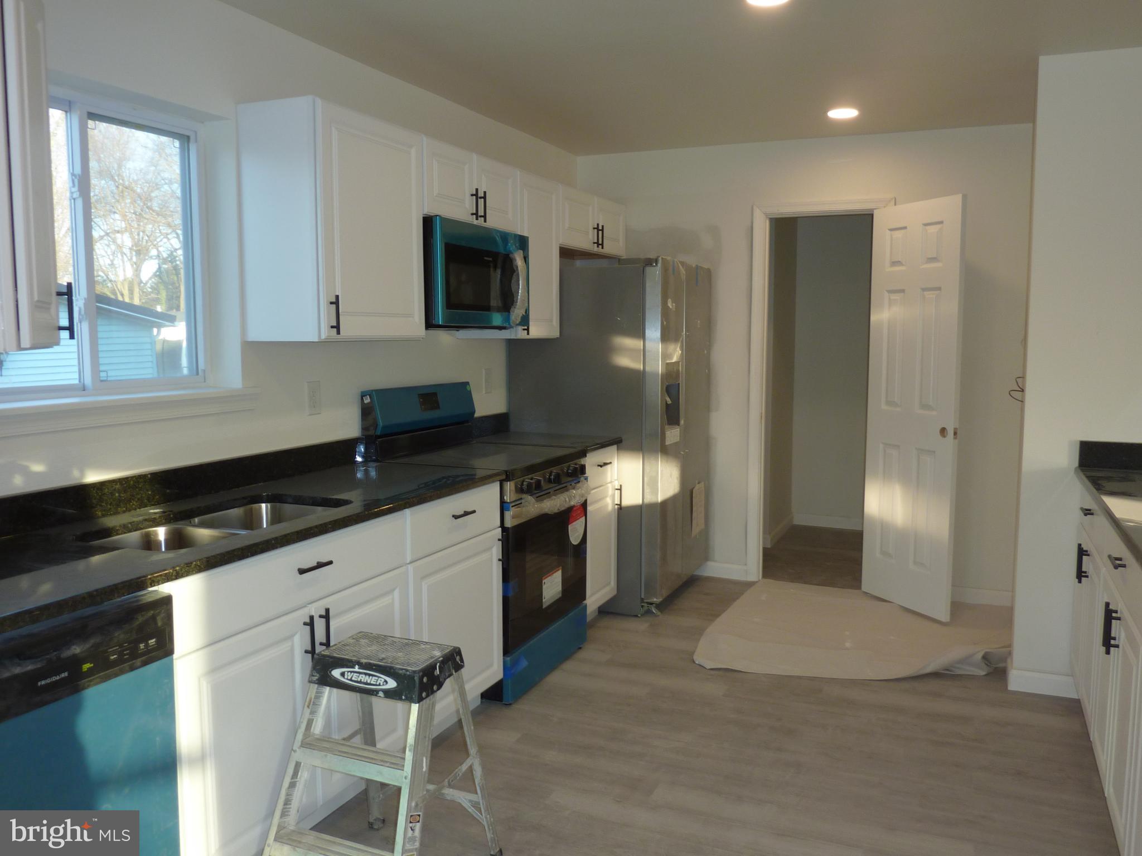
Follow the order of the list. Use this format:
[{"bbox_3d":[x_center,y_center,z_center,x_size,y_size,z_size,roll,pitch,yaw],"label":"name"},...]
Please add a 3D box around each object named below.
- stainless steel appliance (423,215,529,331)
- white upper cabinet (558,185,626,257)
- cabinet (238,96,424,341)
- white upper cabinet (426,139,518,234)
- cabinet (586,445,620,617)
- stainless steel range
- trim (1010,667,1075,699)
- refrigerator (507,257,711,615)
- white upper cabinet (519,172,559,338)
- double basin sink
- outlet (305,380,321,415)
[{"bbox_3d":[-0.495,-0.622,3.743,0.405,0.428,0.761,3,7,24],"label":"stainless steel appliance"},{"bbox_3d":[-0.018,-1.110,4.863,0.327,0.294,0.911,3,7,24],"label":"white upper cabinet"},{"bbox_3d":[-0.814,-0.689,3.123,0.327,0.760,0.580,3,7,24],"label":"cabinet"},{"bbox_3d":[-0.539,-0.985,3.708,0.327,0.293,0.766,3,7,24],"label":"white upper cabinet"},{"bbox_3d":[-0.135,0.508,4.410,0.621,0.847,0.447,3,7,24],"label":"cabinet"},{"bbox_3d":[-0.356,0.426,3.817,0.678,1.193,0.765,3,7,24],"label":"stainless steel range"},{"bbox_3d":[1.873,1.014,3.530,0.243,0.085,0.016,3,7,24],"label":"trim"},{"bbox_3d":[0.232,0.016,4.894,0.838,1.765,0.881,3,7,24],"label":"refrigerator"},{"bbox_3d":[-0.293,-0.809,4.278,0.327,0.760,0.437,3,7,24],"label":"white upper cabinet"},{"bbox_3d":[-0.973,0.377,2.490,0.410,0.205,0.740,3,7,24],"label":"double basin sink"},{"bbox_3d":[-0.944,-0.109,3.286,0.008,0.120,0.073,3,7,24],"label":"outlet"}]

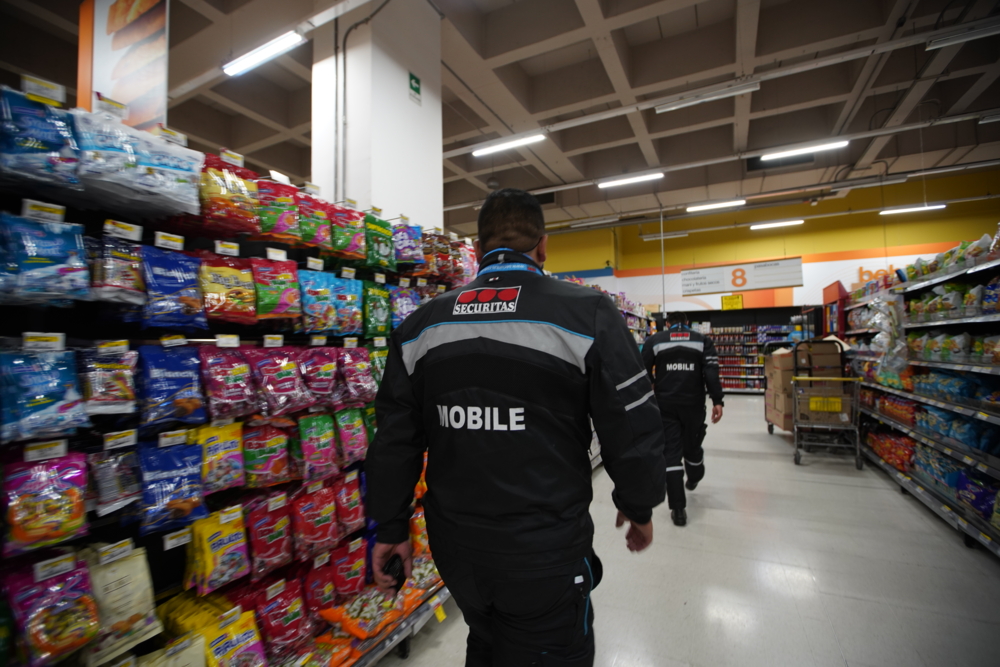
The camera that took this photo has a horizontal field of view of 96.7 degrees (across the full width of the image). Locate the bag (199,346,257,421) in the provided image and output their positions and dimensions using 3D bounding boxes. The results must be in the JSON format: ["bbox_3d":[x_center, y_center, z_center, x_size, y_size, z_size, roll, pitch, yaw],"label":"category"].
[{"bbox_3d":[-0.886,0.162,1.455,0.050,0.233,0.162,-1,-2,28],"label":"bag"}]

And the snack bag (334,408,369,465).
[{"bbox_3d":[-0.651,0.456,1.952,0.055,0.235,0.150,-7,-4,27],"label":"snack bag"}]

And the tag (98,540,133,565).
[{"bbox_3d":[-1.009,0.574,1.171,0.006,0.039,0.071,-1,-2,27],"label":"tag"}]

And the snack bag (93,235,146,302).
[{"bbox_3d":[-1.026,-0.169,1.205,0.040,0.166,0.102,-1,-2,28],"label":"snack bag"}]

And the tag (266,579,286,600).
[{"bbox_3d":[-0.790,0.907,1.571,0.006,0.039,0.072,-1,-2,28],"label":"tag"}]

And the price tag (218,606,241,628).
[{"bbox_3d":[-0.863,0.906,1.418,0.006,0.038,0.069,-1,-2,27],"label":"price tag"}]

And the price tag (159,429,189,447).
[{"bbox_3d":[-0.944,0.301,1.286,0.006,0.038,0.069,-1,-2,27],"label":"price tag"}]

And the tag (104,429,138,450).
[{"bbox_3d":[-1.001,0.280,1.174,0.006,0.038,0.069,-1,-2,27],"label":"tag"}]

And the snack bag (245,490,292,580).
[{"bbox_3d":[-0.824,0.734,1.596,0.055,0.236,0.153,-7,-4,27],"label":"snack bag"}]

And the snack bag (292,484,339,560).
[{"bbox_3d":[-0.724,0.746,1.754,0.050,0.225,0.175,-1,-2,27],"label":"snack bag"}]

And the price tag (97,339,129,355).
[{"bbox_3d":[-1.020,0.038,1.173,0.006,0.039,0.071,-1,-2,27],"label":"price tag"}]

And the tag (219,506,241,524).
[{"bbox_3d":[-0.872,0.588,1.441,0.006,0.039,0.071,-1,-2,27],"label":"tag"}]

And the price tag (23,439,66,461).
[{"bbox_3d":[-1.067,0.275,1.045,0.006,0.038,0.069,-1,-2,27],"label":"price tag"}]

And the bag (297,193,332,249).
[{"bbox_3d":[-0.746,-0.454,1.806,0.055,0.196,0.152,-7,-4,27],"label":"bag"}]

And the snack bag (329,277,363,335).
[{"bbox_3d":[-0.655,-0.114,1.908,0.050,0.242,0.152,-1,-2,28],"label":"snack bag"}]

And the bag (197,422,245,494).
[{"bbox_3d":[-0.893,0.404,1.436,0.040,0.200,0.131,-1,-2,27],"label":"bag"}]

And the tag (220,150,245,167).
[{"bbox_3d":[-0.884,-0.577,1.472,0.006,0.039,0.071,-1,-2,27],"label":"tag"}]

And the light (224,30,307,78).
[{"bbox_3d":[-2.531,-2.987,4.741,1.210,0.070,0.160,-1,-2,28],"label":"light"}]

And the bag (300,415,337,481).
[{"bbox_3d":[-0.733,0.461,1.790,0.055,0.240,0.160,-7,-4,27],"label":"bag"}]

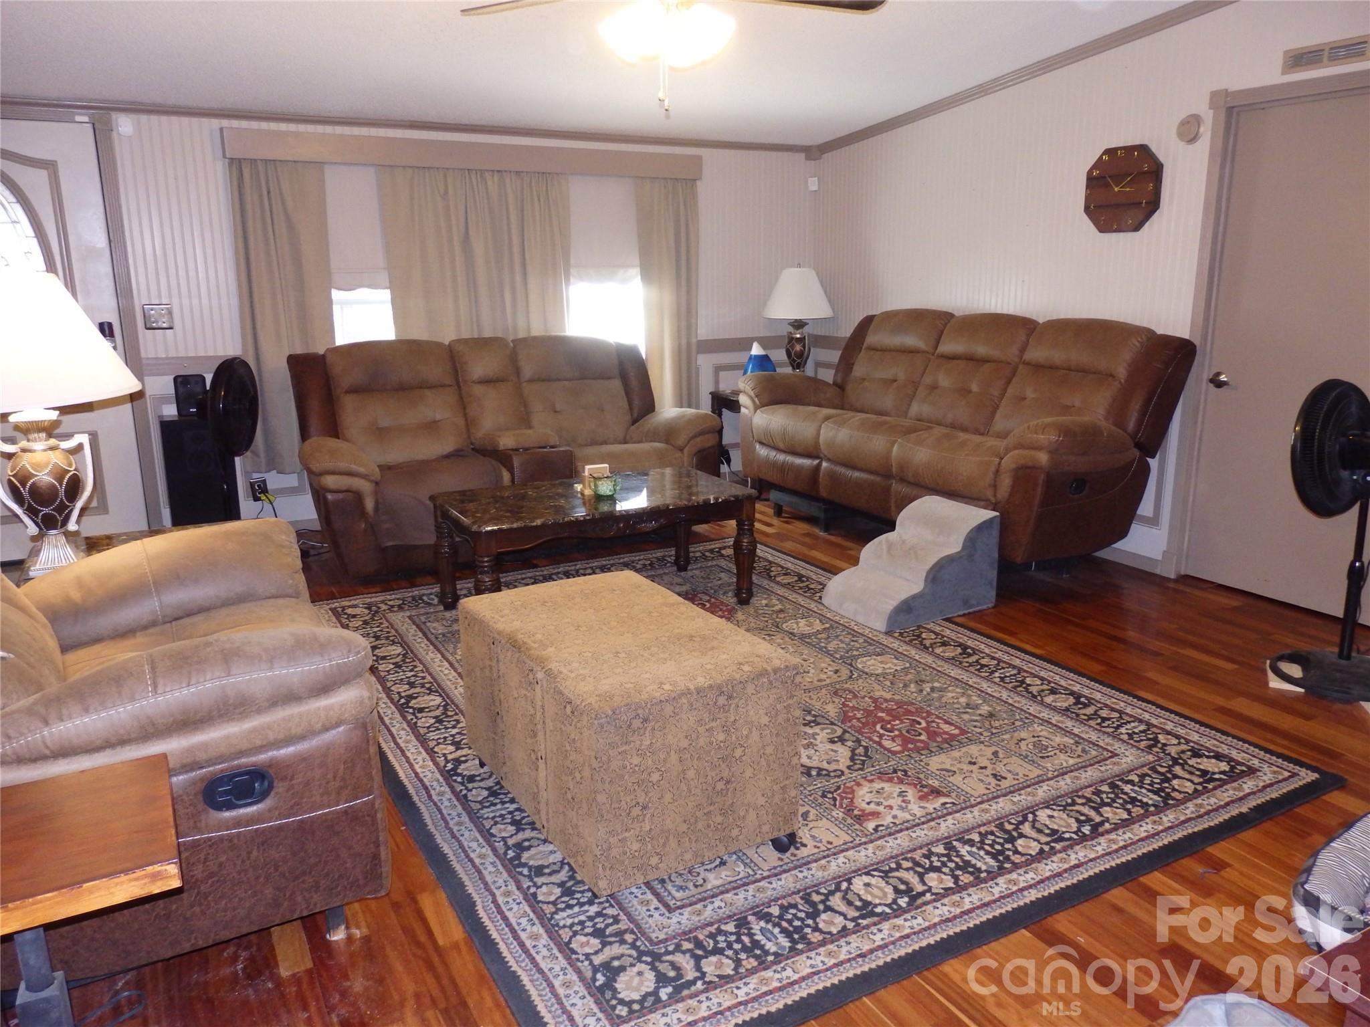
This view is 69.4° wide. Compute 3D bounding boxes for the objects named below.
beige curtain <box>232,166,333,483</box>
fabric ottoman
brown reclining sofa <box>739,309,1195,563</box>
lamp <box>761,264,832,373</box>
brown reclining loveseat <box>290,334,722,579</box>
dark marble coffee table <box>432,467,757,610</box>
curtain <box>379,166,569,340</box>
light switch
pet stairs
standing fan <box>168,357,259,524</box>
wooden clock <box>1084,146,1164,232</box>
[{"bbox_3d":[-2.149,-1.053,5.370,0.540,1.700,0.100,-6,13,-24],"label":"beige curtain"},{"bbox_3d":[-0.166,0.507,2.454,0.505,0.465,0.835,-8,14,-29],"label":"fabric ottoman"},{"bbox_3d":[1.234,-0.486,5.088,0.970,1.020,2.320,-6,13,-24],"label":"brown reclining sofa"},{"bbox_3d":[0.709,-1.176,6.281,0.430,0.770,0.430,-1,12,0],"label":"lamp"},{"bbox_3d":[-0.926,-0.374,5.129,2.020,1.050,1.000,-6,13,-24],"label":"brown reclining loveseat"},{"bbox_3d":[-0.367,0.153,4.069,1.170,0.470,0.660,-7,14,-27],"label":"dark marble coffee table"},{"bbox_3d":[-1.166,-1.159,5.805,1.080,1.700,0.100,-6,13,-24],"label":"curtain"},{"bbox_3d":[-2.754,-1.028,5.178,0.122,0.122,0.015,-6,13,-24],"label":"light switch"},{"bbox_3d":[0.908,0.185,4.036,0.560,0.397,0.415,-7,14,-28],"label":"pet stairs"},{"bbox_3d":[-2.050,-0.191,4.487,0.410,1.000,0.450,-1,12,-2],"label":"standing fan"},{"bbox_3d":[1.963,-1.458,4.434,0.040,0.385,0.390,-6,13,-24],"label":"wooden clock"}]

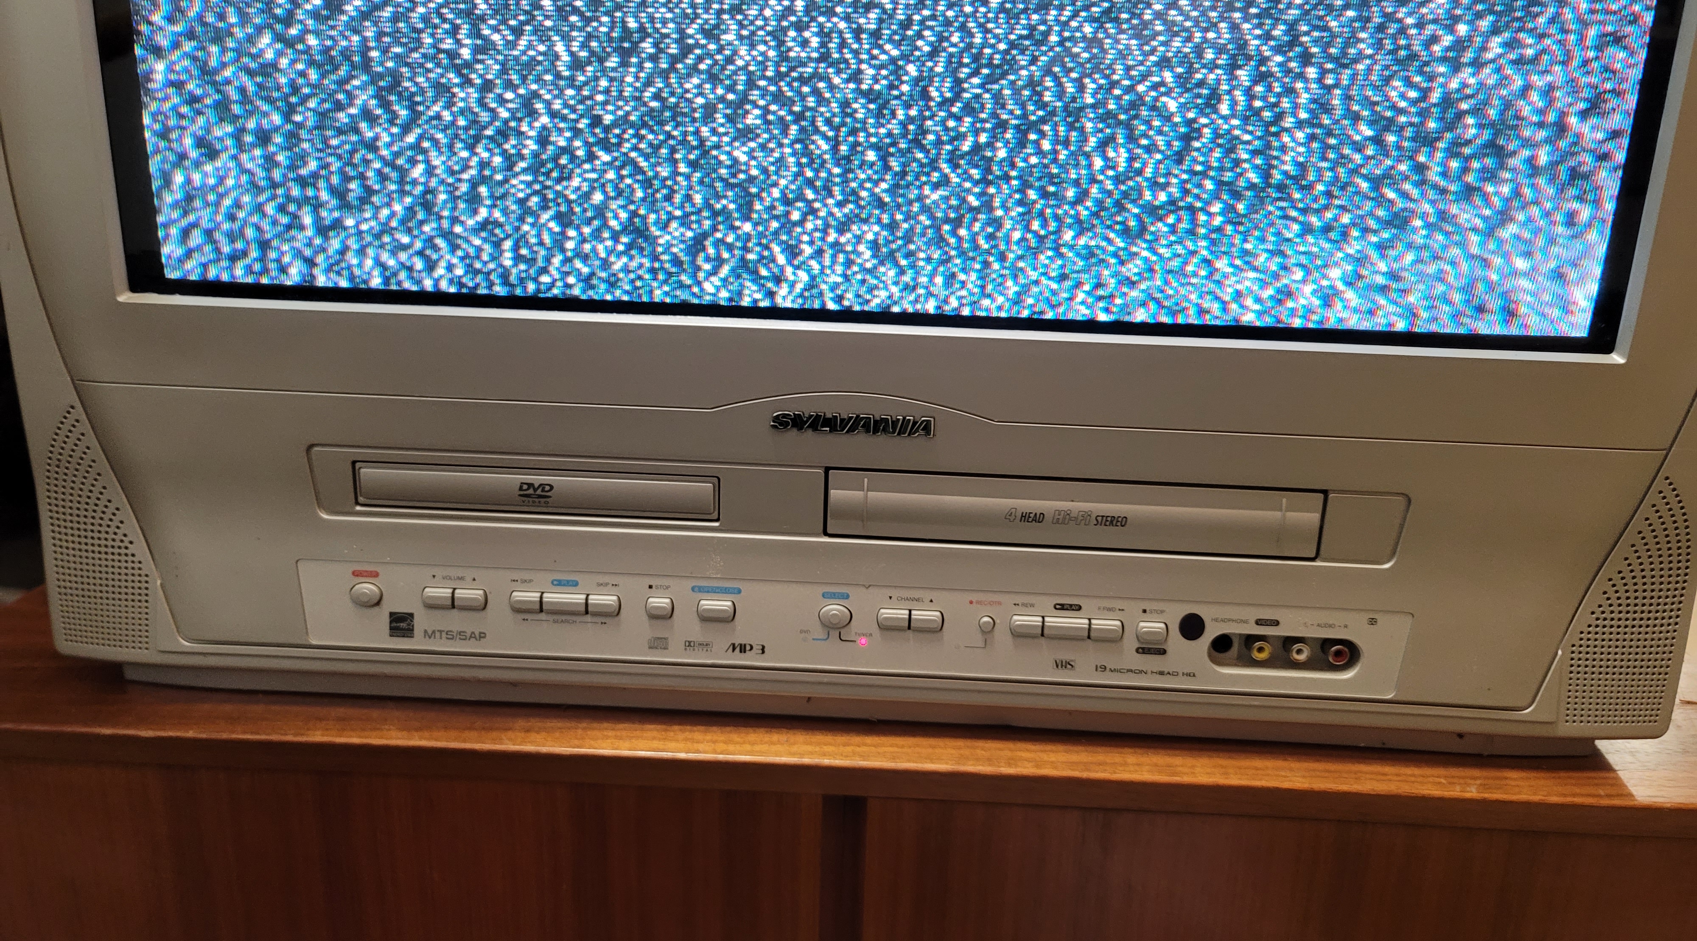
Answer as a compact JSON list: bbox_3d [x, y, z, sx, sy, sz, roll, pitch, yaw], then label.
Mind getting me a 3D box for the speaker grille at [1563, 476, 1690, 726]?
[{"bbox_3d":[0.300,0.050,0.472,0.040,0.103,0.012,2,15,-2],"label":"speaker grille"}]

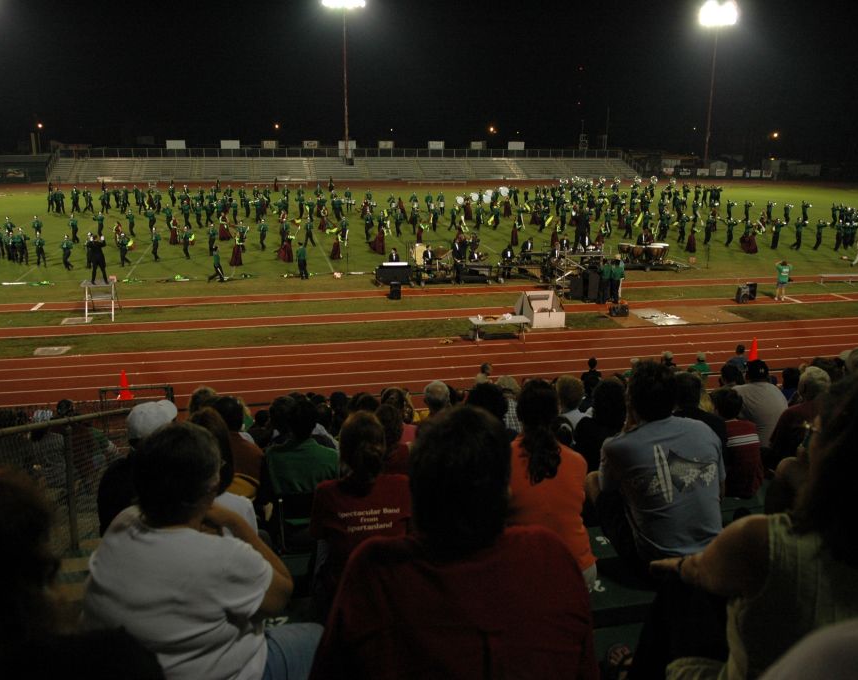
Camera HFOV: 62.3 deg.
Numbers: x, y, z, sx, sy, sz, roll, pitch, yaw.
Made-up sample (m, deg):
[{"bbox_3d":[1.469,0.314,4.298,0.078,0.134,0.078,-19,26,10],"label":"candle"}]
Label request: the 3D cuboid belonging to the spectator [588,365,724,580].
[{"bbox_3d":[1.018,0.661,3.571,0.560,1.240,0.850,-4,17,-16],"label":"spectator"}]

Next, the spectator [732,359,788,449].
[{"bbox_3d":[2.608,0.702,6.052,0.550,1.250,0.760,-2,17,-10],"label":"spectator"}]

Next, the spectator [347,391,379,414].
[{"bbox_3d":[-0.582,0.966,6.364,0.480,1.220,0.760,-3,17,-11],"label":"spectator"}]

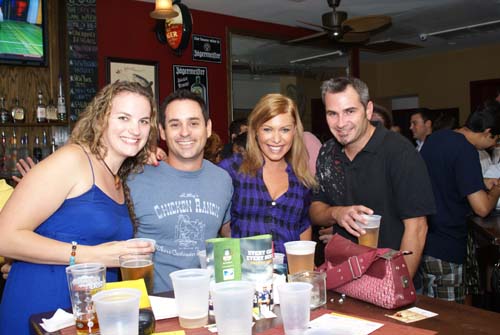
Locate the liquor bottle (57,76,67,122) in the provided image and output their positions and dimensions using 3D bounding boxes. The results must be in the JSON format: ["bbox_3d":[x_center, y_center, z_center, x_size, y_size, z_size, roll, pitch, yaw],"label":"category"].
[{"bbox_3d":[-1.732,-0.638,4.600,0.080,0.430,0.080,-2,1,-25],"label":"liquor bottle"}]

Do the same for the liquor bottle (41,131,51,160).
[{"bbox_3d":[-1.787,-0.140,4.380,0.083,0.350,0.083,-2,1,-25],"label":"liquor bottle"}]

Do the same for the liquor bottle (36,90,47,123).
[{"bbox_3d":[-1.899,-0.553,4.560,0.085,0.295,0.085,-2,1,-25],"label":"liquor bottle"}]

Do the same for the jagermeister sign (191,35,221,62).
[{"bbox_3d":[-0.509,-1.414,6.000,0.405,0.302,0.010,-3,4,-39],"label":"jagermeister sign"}]

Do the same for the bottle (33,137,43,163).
[{"bbox_3d":[-1.844,-0.113,4.350,0.085,0.300,0.085,-2,1,-25],"label":"bottle"}]

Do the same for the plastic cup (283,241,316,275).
[{"bbox_3d":[0.149,0.285,1.470,0.094,0.122,0.094,-2,1,0],"label":"plastic cup"}]

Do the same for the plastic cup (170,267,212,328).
[{"bbox_3d":[-0.131,0.297,1.130,0.092,0.121,0.092,-1,3,0],"label":"plastic cup"}]

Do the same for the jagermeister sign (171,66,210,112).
[{"bbox_3d":[-0.684,-0.888,5.886,0.465,0.610,0.010,-3,4,-39],"label":"jagermeister sign"}]

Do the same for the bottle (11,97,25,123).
[{"bbox_3d":[-2.047,-0.509,4.420,0.115,0.225,0.080,-2,1,-25],"label":"bottle"}]

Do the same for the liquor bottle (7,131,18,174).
[{"bbox_3d":[-2.017,-0.132,4.270,0.088,0.360,0.088,-2,1,-25],"label":"liquor bottle"}]

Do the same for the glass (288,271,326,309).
[{"bbox_3d":[0.150,0.307,1.276,0.067,0.076,0.067,-3,4,-37],"label":"glass"}]

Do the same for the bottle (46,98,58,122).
[{"bbox_3d":[-1.913,-0.542,4.850,0.107,0.220,0.085,-3,4,-30],"label":"bottle"}]

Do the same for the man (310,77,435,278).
[{"bbox_3d":[0.465,0.565,1.840,0.500,1.750,0.370,-1,1,36],"label":"man"}]

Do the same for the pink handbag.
[{"bbox_3d":[0.311,0.264,1.340,0.107,0.152,0.230,-3,5,-39],"label":"pink handbag"}]

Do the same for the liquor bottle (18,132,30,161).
[{"bbox_3d":[-2.139,-0.166,4.750,0.088,0.335,0.088,-3,4,-30],"label":"liquor bottle"}]

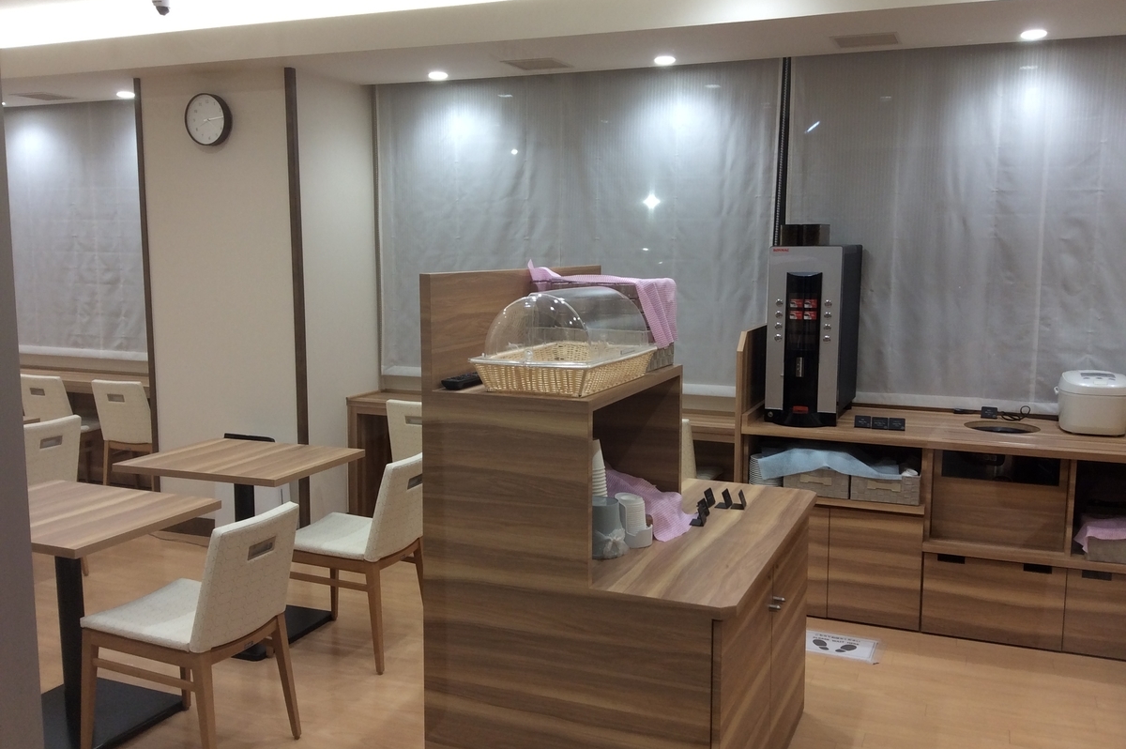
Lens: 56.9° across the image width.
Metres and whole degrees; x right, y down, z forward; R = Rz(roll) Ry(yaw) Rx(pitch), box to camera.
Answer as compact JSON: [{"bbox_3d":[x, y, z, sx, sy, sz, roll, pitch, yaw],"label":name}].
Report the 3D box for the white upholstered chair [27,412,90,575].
[{"bbox_3d":[-2.491,0.572,4.717,0.540,0.765,0.440,3,8,22],"label":"white upholstered chair"}]

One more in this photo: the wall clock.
[{"bbox_3d":[-1.762,-1.262,5.170,0.252,0.252,0.056,3,8,22],"label":"wall clock"}]

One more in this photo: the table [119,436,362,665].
[{"bbox_3d":[-1.248,0.678,4.120,0.700,0.713,0.600,3,8,22],"label":"table"}]

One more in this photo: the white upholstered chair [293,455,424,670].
[{"bbox_3d":[-0.780,0.673,3.961,0.540,0.765,0.440,3,8,22],"label":"white upholstered chair"}]

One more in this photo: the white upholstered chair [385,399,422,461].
[{"bbox_3d":[-0.632,0.493,5.389,0.440,0.765,0.540,3,8,22],"label":"white upholstered chair"}]

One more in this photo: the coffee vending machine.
[{"bbox_3d":[1.099,-0.192,4.575,0.300,0.745,0.570,3,8,22],"label":"coffee vending machine"}]

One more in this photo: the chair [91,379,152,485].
[{"bbox_3d":[-2.458,0.394,6.123,0.440,0.765,0.540,2,8,17],"label":"chair"}]

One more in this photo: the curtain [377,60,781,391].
[{"bbox_3d":[-0.002,-0.728,5.315,2.160,1.600,0.050,3,8,22],"label":"curtain"}]

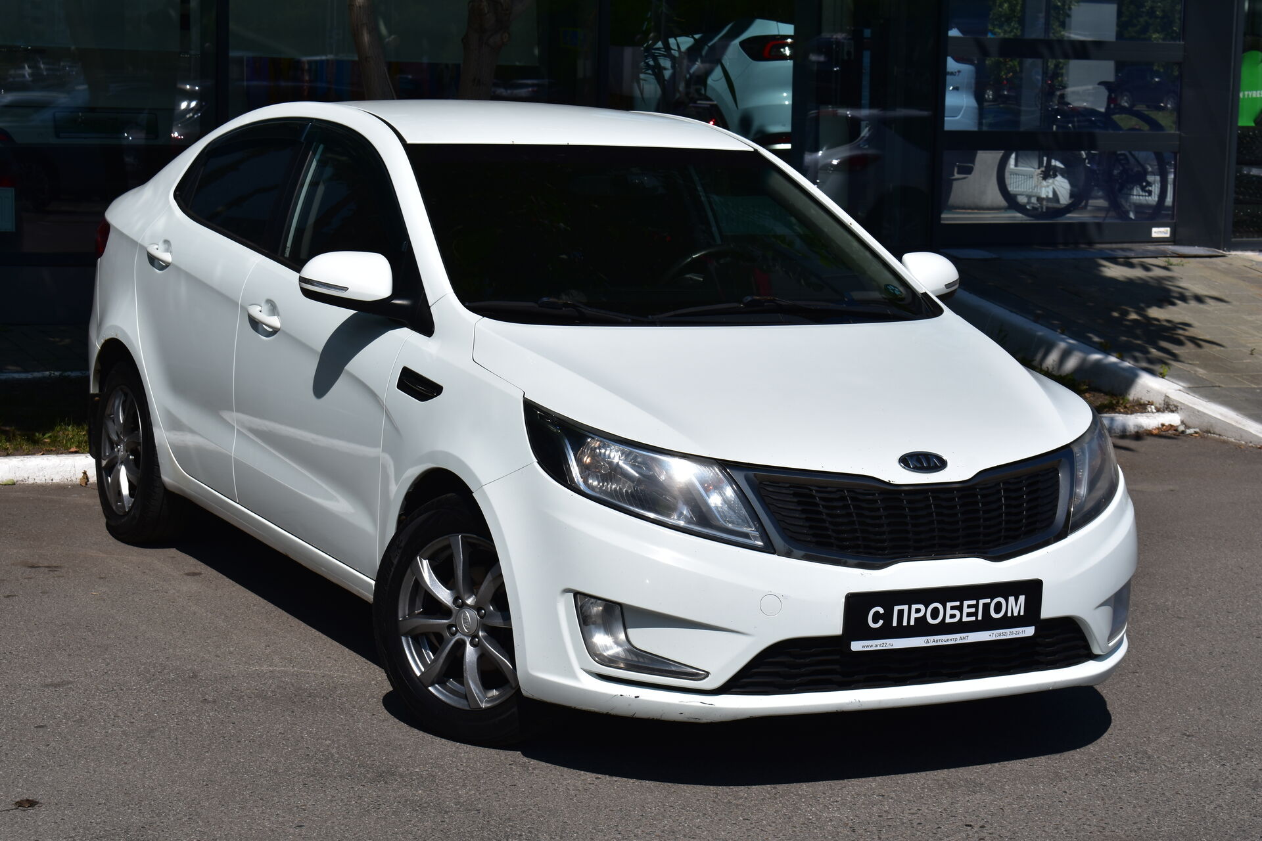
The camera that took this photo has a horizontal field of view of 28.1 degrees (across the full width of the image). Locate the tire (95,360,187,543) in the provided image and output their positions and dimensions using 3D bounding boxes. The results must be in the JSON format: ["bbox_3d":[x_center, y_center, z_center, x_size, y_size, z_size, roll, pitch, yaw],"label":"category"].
[{"bbox_3d":[-1.590,0.091,8.179,0.200,0.615,0.615,-2,9,-28],"label":"tire"}]

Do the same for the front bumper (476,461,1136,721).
[{"bbox_3d":[0.531,0.356,5.865,1.660,0.540,0.720,-2,9,-28],"label":"front bumper"}]

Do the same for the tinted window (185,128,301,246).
[{"bbox_3d":[-1.186,-0.714,7.573,0.090,0.410,1.060,19,1,-26],"label":"tinted window"}]

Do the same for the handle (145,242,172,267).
[{"bbox_3d":[-1.443,-0.504,7.698,0.050,0.055,0.210,-2,9,-28],"label":"handle"}]

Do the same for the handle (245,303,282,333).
[{"bbox_3d":[-1.012,-0.283,6.917,0.050,0.055,0.220,-2,9,-28],"label":"handle"}]

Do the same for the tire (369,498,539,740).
[{"bbox_3d":[-0.356,0.467,5.951,0.615,0.615,0.200,9,10,38],"label":"tire"}]

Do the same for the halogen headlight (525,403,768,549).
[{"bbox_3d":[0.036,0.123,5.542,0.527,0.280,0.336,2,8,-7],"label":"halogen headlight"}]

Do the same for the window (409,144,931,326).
[{"bbox_3d":[0.082,-0.498,6.639,1.420,0.130,0.900,-2,36,-28],"label":"window"}]

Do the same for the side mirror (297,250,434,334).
[{"bbox_3d":[-0.661,-0.321,6.204,0.260,0.185,0.270,-2,9,-28],"label":"side mirror"}]

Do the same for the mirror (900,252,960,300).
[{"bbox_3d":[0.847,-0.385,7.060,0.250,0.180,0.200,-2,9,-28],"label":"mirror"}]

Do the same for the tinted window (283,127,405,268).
[{"bbox_3d":[-0.751,-0.566,6.753,0.090,0.410,0.900,19,-1,-31],"label":"tinted window"}]

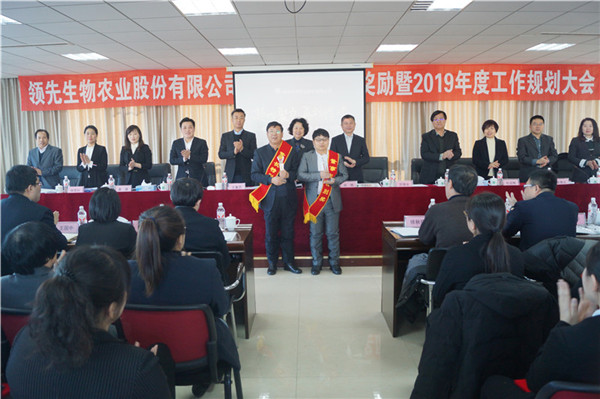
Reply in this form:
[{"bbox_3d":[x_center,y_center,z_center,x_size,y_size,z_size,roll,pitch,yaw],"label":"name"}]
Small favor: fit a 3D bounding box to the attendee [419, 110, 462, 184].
[{"bbox_3d":[1.948,-0.335,6.343,0.550,1.797,0.380,0,8,9],"label":"attendee"}]

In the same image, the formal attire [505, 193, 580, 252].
[{"bbox_3d":[1.593,0.274,3.016,0.520,0.660,0.520,-3,7,-18],"label":"formal attire"}]

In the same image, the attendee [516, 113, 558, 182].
[{"bbox_3d":[3.281,-0.311,6.212,0.540,1.720,0.380,1,7,12],"label":"attendee"}]

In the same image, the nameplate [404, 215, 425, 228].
[{"bbox_3d":[1.001,0.189,3.861,0.200,0.100,0.060,-1,7,0],"label":"nameplate"}]

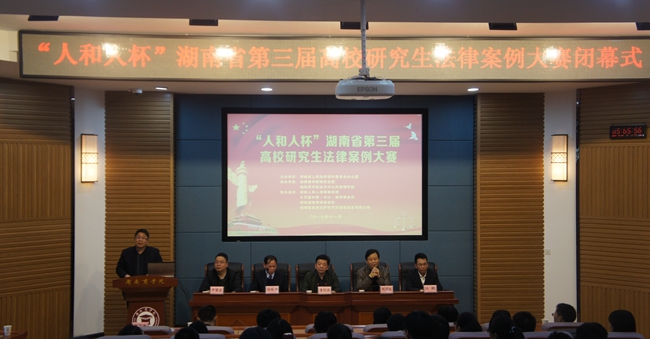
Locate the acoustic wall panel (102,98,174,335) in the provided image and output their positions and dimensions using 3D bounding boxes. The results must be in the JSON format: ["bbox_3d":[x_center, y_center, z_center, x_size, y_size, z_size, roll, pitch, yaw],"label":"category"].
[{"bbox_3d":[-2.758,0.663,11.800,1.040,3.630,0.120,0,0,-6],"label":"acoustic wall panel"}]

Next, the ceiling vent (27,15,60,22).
[{"bbox_3d":[-3.020,-1.620,8.500,0.320,0.060,0.280,0,-1,-6],"label":"ceiling vent"}]

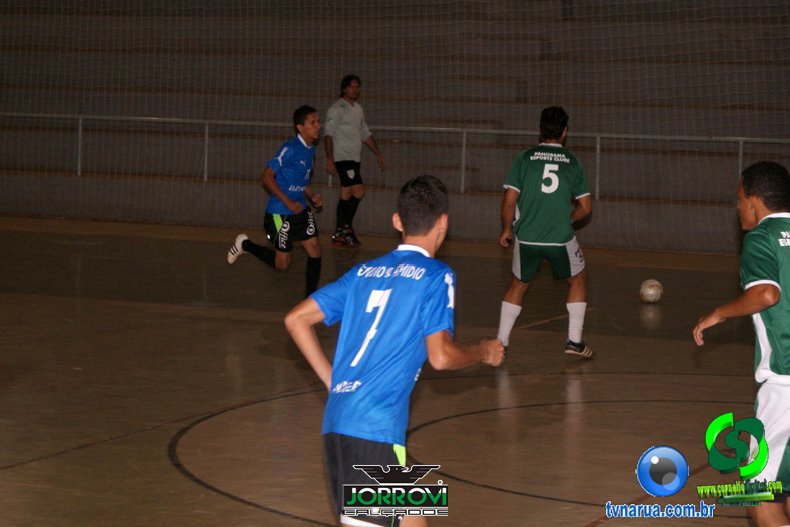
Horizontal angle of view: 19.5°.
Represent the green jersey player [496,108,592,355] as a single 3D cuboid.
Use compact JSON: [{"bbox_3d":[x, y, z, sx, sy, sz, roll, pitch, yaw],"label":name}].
[{"bbox_3d":[1.074,-0.232,16.450,0.630,1.760,0.480,2,6,12],"label":"green jersey player"}]

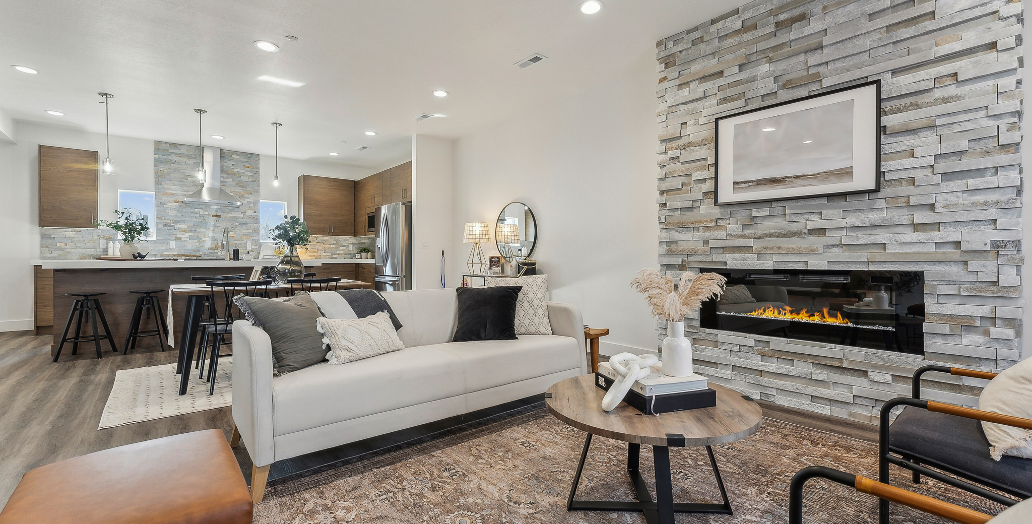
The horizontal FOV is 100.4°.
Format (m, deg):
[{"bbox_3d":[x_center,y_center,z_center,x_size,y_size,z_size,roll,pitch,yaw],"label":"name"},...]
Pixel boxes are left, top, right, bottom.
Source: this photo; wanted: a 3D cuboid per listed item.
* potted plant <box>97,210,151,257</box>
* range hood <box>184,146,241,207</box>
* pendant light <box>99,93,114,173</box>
[{"bbox_3d":[-4.217,-0.303,4.616,0.480,0.520,0.420,0,0,-40],"label":"potted plant"},{"bbox_3d":[-4.793,-1.369,6.804,0.750,0.963,0.500,0,0,-39],"label":"range hood"},{"bbox_3d":[-4.456,-1.388,4.683,0.130,0.860,0.130,0,0,-40],"label":"pendant light"}]

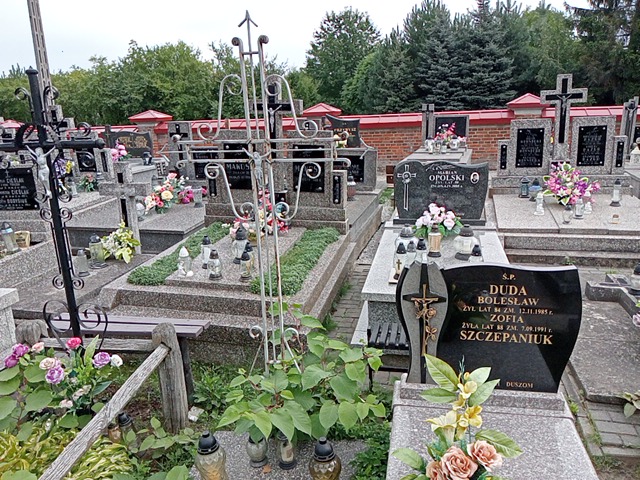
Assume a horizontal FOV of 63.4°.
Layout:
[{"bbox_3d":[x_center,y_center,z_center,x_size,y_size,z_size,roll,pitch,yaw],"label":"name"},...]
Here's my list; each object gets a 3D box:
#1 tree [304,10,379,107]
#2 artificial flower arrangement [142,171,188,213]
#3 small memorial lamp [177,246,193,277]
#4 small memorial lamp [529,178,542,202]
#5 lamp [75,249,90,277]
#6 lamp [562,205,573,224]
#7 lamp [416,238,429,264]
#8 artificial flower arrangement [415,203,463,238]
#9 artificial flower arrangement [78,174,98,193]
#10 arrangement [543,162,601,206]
[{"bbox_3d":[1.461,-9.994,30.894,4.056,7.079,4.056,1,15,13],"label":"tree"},{"bbox_3d":[-1.872,-0.566,6.236,0.529,0.477,0.396,2,16,13],"label":"artificial flower arrangement"},{"bbox_3d":[-1.082,0.167,4.139,0.110,0.229,0.099,2,16,13],"label":"small memorial lamp"},{"bbox_3d":[2.910,-0.674,6.971,0.154,0.300,0.154,1,16,12],"label":"small memorial lamp"},{"bbox_3d":[-2.239,0.209,4.855,0.108,0.249,0.108,2,16,13],"label":"lamp"},{"bbox_3d":[2.586,-0.266,5.387,0.086,0.194,0.086,2,16,13],"label":"lamp"},{"bbox_3d":[0.779,0.102,3.915,0.080,0.227,0.080,1,16,12],"label":"lamp"},{"bbox_3d":[1.163,-0.192,5.070,0.454,0.326,0.330,1,15,13],"label":"artificial flower arrangement"},{"bbox_3d":[-3.408,-0.836,7.609,0.265,0.224,0.214,1,16,12],"label":"artificial flower arrangement"},{"bbox_3d":[3.298,-0.744,6.749,0.684,0.505,0.420,1,15,13],"label":"arrangement"}]

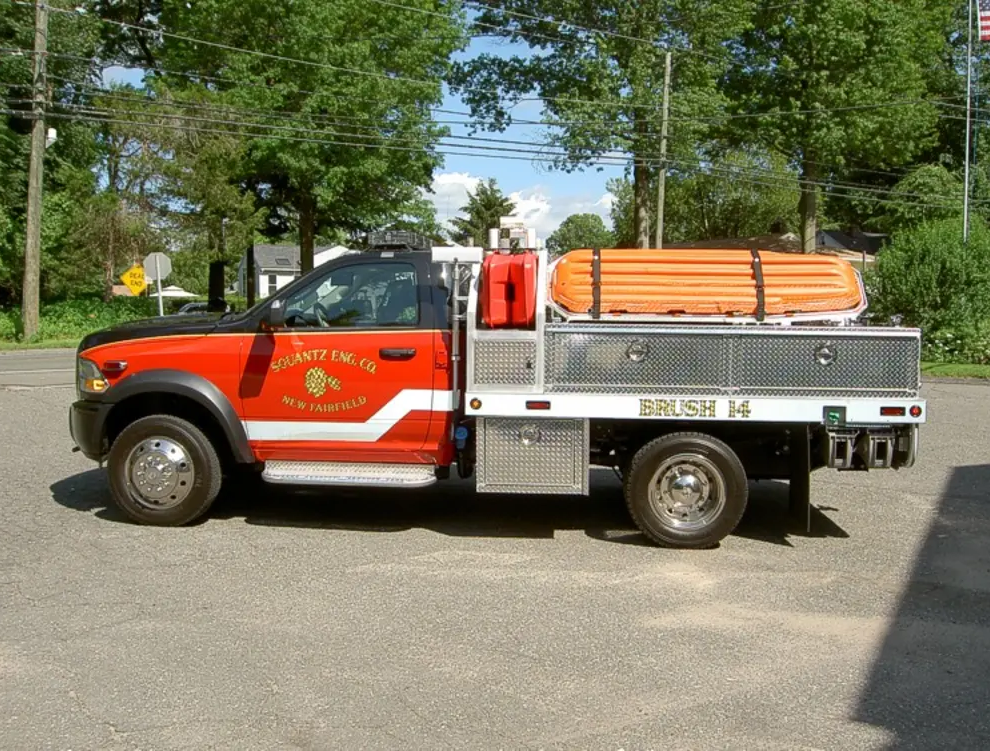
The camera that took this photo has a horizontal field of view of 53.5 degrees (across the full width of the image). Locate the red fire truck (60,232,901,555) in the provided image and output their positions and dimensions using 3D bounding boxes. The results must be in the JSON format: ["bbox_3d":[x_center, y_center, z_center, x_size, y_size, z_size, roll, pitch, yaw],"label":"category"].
[{"bbox_3d":[-0.162,-0.061,7.804,6.126,2.250,2.420,1,4,3],"label":"red fire truck"}]

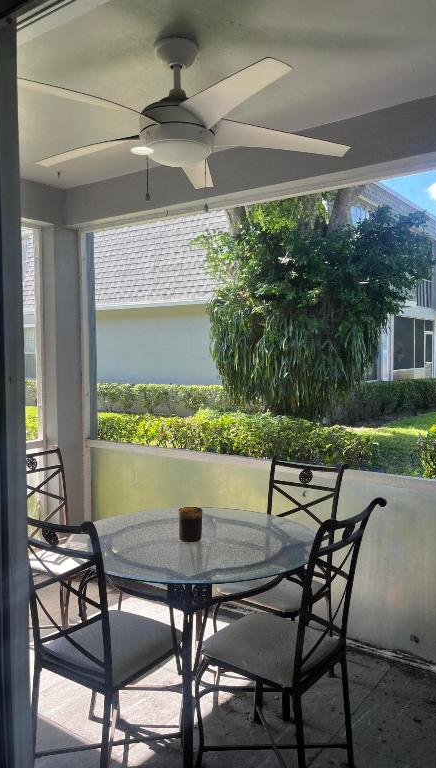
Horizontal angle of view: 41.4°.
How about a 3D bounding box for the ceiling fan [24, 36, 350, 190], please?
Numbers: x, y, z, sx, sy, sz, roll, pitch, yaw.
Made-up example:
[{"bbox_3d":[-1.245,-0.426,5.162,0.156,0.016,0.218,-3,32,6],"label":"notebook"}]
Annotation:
[{"bbox_3d":[-0.148,-1.047,2.157,1.300,0.433,1.280,-2,3,-28],"label":"ceiling fan"}]

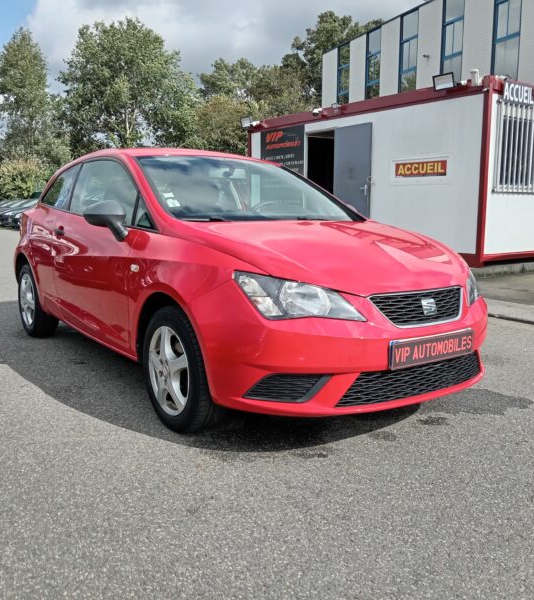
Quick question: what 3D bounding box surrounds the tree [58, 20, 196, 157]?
[{"bbox_3d":[-10.187,-13.123,42.436,10.200,14.308,10.200,0,9,0],"label":"tree"}]

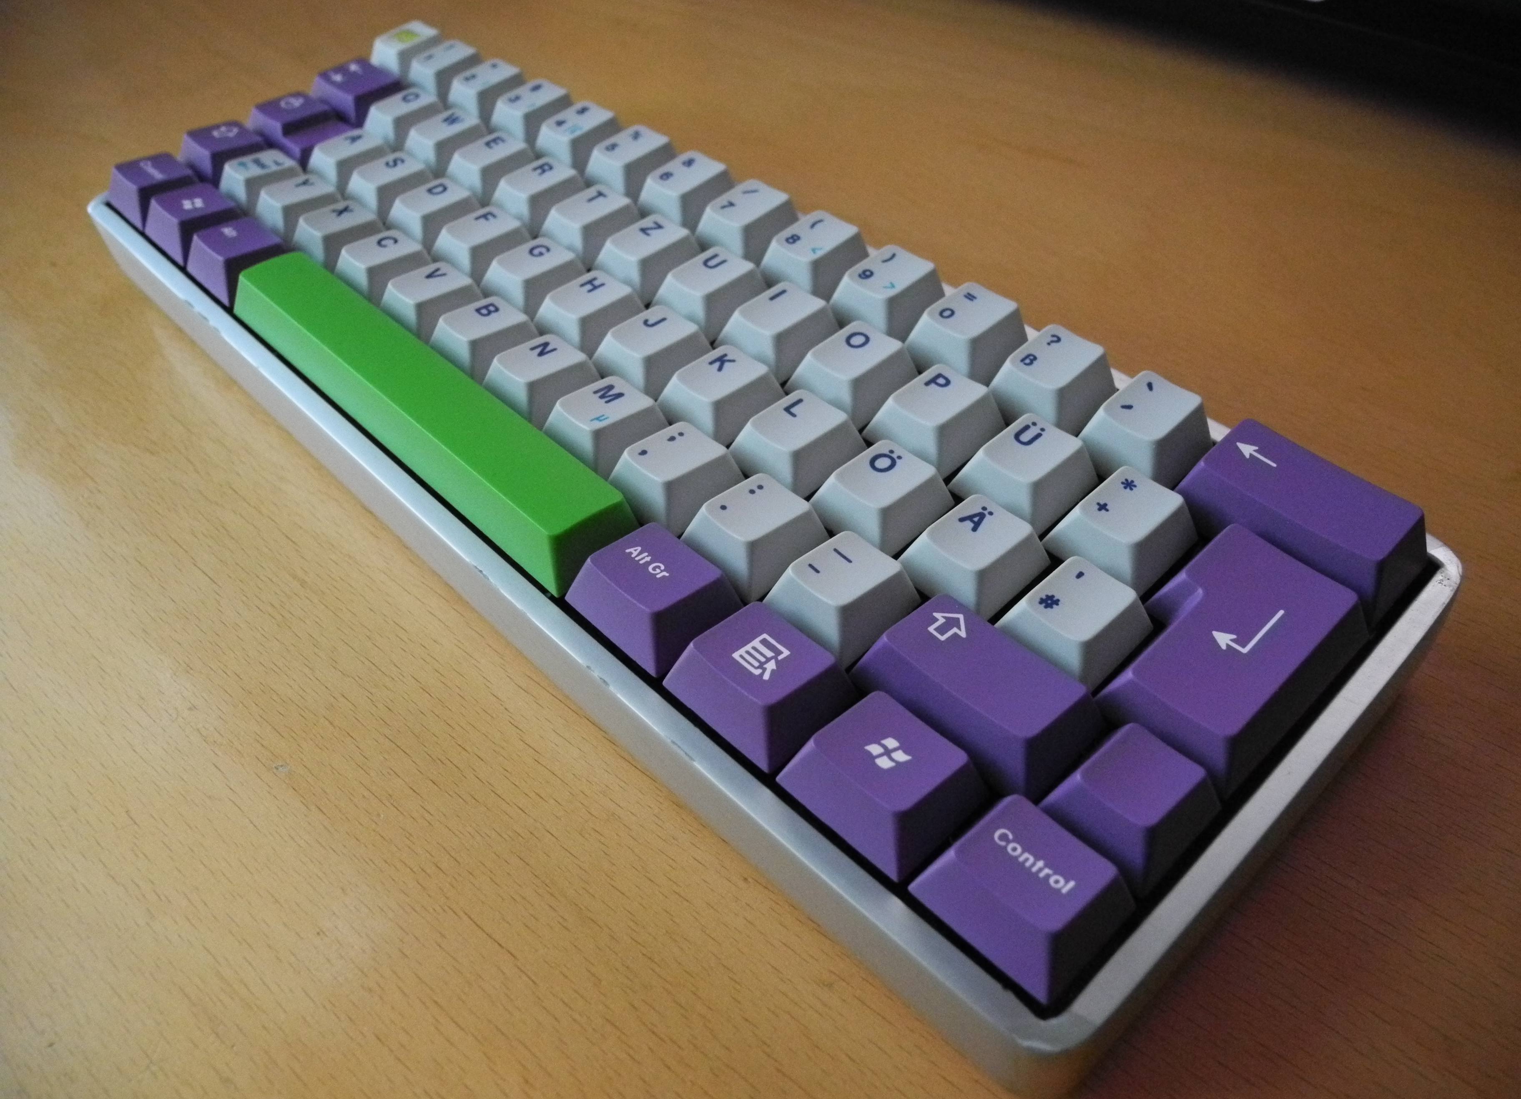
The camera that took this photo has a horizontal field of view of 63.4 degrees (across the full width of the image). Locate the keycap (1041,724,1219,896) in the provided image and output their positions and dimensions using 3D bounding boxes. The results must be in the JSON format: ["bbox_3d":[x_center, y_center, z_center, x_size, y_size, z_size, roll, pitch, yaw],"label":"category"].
[{"bbox_3d":[0.047,0.031,0.157,0.018,0.009,0.018,-38,54,-24],"label":"keycap"}]

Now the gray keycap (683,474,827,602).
[{"bbox_3d":[-0.002,-0.004,0.194,0.018,0.009,0.018,-38,54,-24],"label":"gray keycap"}]

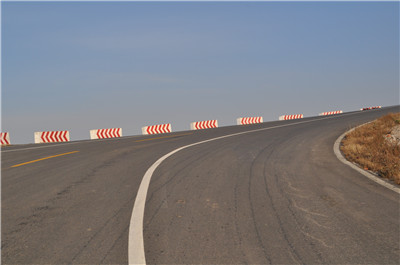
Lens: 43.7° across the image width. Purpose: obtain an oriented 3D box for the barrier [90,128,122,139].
[{"bbox_3d":[-5.820,0.090,31.100,0.500,0.610,2.000,-2,2,44],"label":"barrier"}]

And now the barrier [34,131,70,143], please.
[{"bbox_3d":[-8.270,0.240,28.000,0.500,0.610,2.000,-2,2,36],"label":"barrier"}]

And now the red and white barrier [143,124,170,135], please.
[{"bbox_3d":[-2.910,-0.200,33.800,2.000,0.610,0.500,-5,2,-39],"label":"red and white barrier"}]

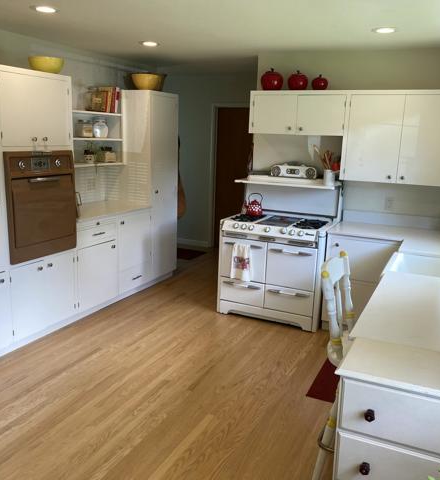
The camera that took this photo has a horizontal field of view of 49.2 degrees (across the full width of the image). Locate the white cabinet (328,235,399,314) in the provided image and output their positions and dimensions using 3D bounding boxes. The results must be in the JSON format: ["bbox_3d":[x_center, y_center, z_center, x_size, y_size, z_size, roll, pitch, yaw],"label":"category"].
[{"bbox_3d":[1.296,0.377,4.263,0.610,0.880,0.540,8,13,25],"label":"white cabinet"}]

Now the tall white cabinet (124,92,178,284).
[{"bbox_3d":[-0.912,-0.571,5.454,0.650,2.100,0.560,8,13,25],"label":"tall white cabinet"}]

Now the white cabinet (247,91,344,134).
[{"bbox_3d":[0.751,-1.171,4.466,0.880,0.382,0.332,7,13,25],"label":"white cabinet"}]

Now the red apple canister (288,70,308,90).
[{"bbox_3d":[0.721,-1.454,4.423,0.183,0.192,0.183,7,13,25],"label":"red apple canister"}]

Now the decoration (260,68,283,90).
[{"bbox_3d":[0.494,-1.498,4.525,0.208,0.222,0.208,7,13,25],"label":"decoration"}]

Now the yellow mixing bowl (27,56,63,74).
[{"bbox_3d":[-1.386,-1.377,3.846,0.270,0.130,0.270,2,12,0],"label":"yellow mixing bowl"}]

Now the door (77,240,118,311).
[{"bbox_3d":[-1.140,0.309,4.508,0.025,0.554,0.545,8,14,26],"label":"door"}]

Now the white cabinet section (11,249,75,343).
[{"bbox_3d":[-1.695,0.418,4.127,0.550,0.583,0.710,8,13,25],"label":"white cabinet section"}]

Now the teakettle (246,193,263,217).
[{"bbox_3d":[0.327,-0.333,4.586,0.190,0.223,0.155,4,12,9],"label":"teakettle"}]

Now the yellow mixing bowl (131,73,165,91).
[{"bbox_3d":[-0.762,-1.661,5.109,0.320,0.170,0.320,2,12,0],"label":"yellow mixing bowl"}]

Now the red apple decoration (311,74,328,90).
[{"bbox_3d":[0.906,-1.411,4.342,0.145,0.152,0.145,7,13,25],"label":"red apple decoration"}]

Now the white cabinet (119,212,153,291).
[{"bbox_3d":[-1.173,0.123,5.094,0.650,0.880,0.560,8,13,25],"label":"white cabinet"}]

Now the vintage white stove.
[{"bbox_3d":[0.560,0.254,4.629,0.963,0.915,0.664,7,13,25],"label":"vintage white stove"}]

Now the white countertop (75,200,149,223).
[{"bbox_3d":[-1.280,-0.269,4.756,0.660,0.040,1.120,8,13,25],"label":"white countertop"}]

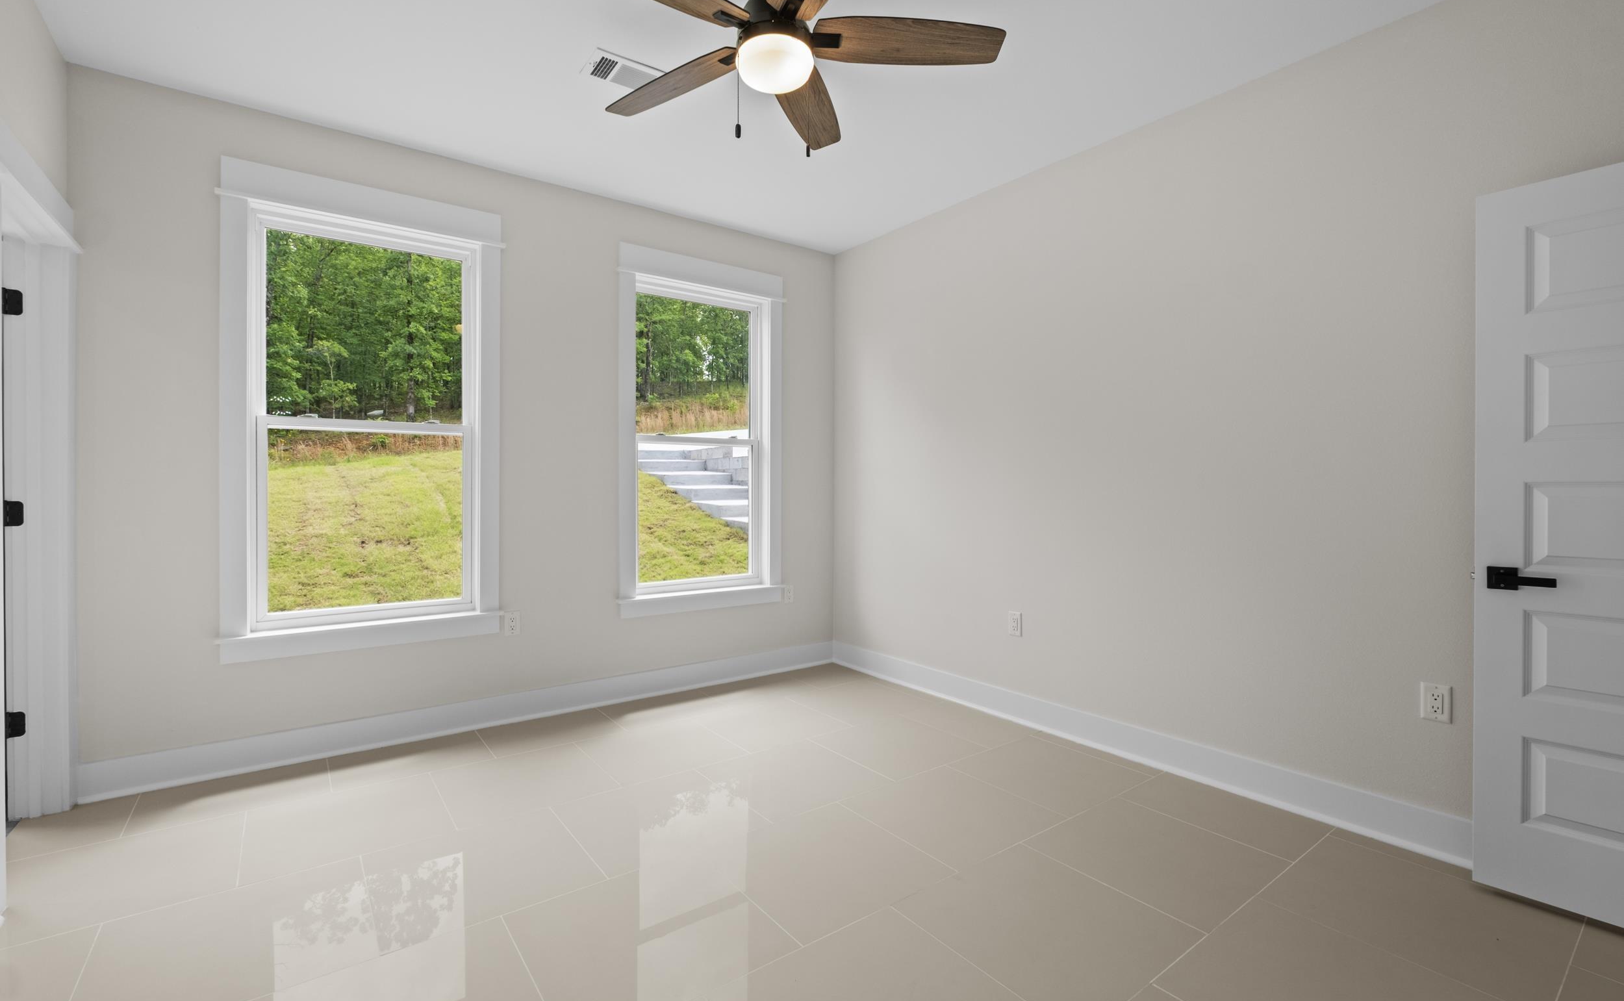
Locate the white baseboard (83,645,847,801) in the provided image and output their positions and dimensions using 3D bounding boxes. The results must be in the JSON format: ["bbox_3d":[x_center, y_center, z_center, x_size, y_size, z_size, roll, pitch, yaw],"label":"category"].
[{"bbox_3d":[-1.298,1.042,3.569,3.595,0.147,0.024,0,0,-37],"label":"white baseboard"}]

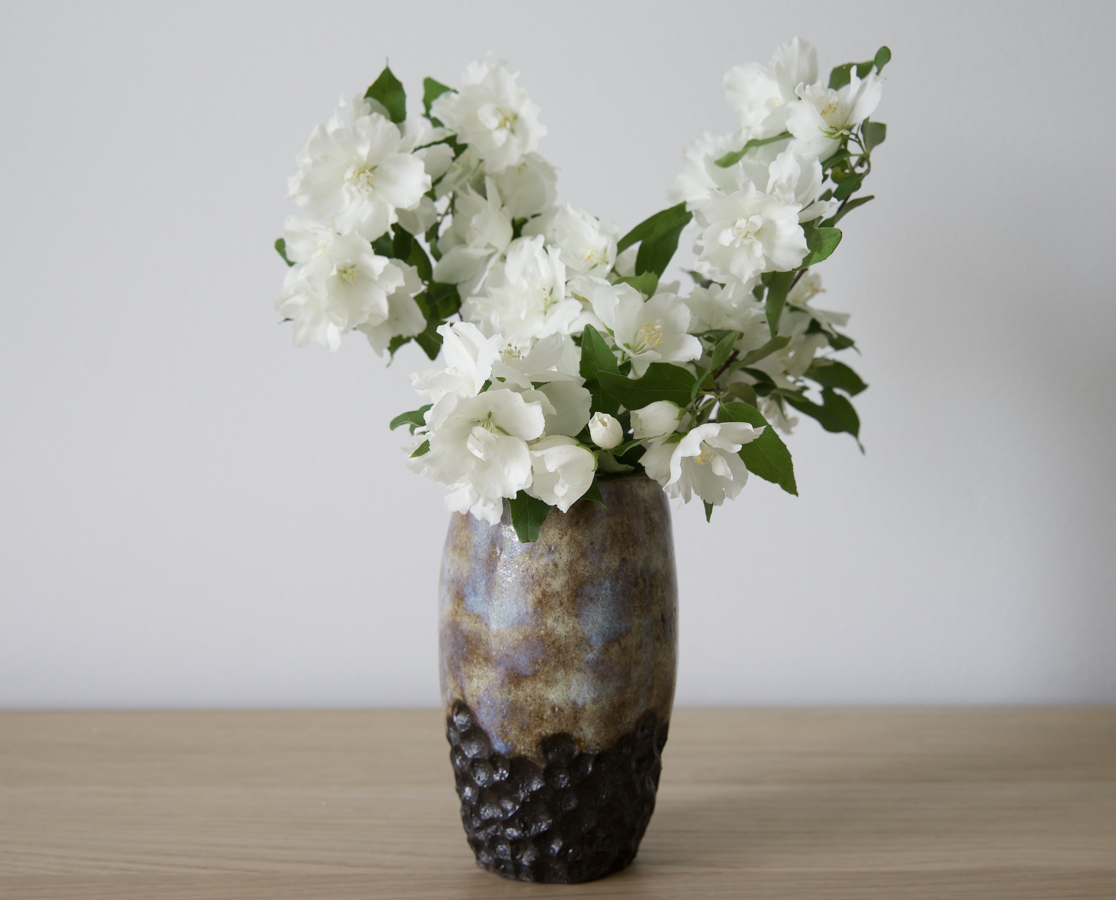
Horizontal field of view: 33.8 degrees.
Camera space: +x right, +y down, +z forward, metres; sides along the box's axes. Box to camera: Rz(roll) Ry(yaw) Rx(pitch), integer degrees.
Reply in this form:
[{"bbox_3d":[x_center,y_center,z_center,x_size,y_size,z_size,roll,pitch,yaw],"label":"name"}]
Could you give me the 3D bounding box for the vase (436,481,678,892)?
[{"bbox_3d":[0.000,0.101,0.865,0.112,0.190,0.112,0,6,0],"label":"vase"}]

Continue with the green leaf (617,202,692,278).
[{"bbox_3d":[0.043,-0.093,0.810,0.033,0.033,0.017,1,-11,6],"label":"green leaf"}]

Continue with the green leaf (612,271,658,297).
[{"bbox_3d":[0.031,-0.066,0.738,0.020,0.013,0.012,-1,5,-11],"label":"green leaf"}]

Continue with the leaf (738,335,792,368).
[{"bbox_3d":[0.086,-0.041,0.765,0.024,0.008,0.010,-25,15,11],"label":"leaf"}]

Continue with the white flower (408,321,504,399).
[{"bbox_3d":[-0.042,-0.036,0.770,0.042,0.039,0.032,4,-18,33],"label":"white flower"}]

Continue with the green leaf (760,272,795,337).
[{"bbox_3d":[0.089,-0.061,0.745,0.013,0.029,0.010,5,4,-21],"label":"green leaf"}]

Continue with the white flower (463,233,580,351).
[{"bbox_3d":[-0.015,-0.062,0.735,0.045,0.044,0.031,-1,3,-15],"label":"white flower"}]

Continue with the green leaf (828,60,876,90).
[{"bbox_3d":[0.120,-0.153,0.752,0.021,0.012,0.010,-18,6,0],"label":"green leaf"}]

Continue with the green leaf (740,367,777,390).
[{"bbox_3d":[0.097,-0.035,0.890,0.020,0.005,0.013,26,45,12],"label":"green leaf"}]

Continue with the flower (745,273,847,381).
[{"bbox_3d":[0.117,-0.061,0.910,0.044,0.048,0.034,-5,-18,-40],"label":"flower"}]

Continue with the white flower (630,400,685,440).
[{"bbox_3d":[0.038,-0.011,0.705,0.019,0.015,0.015,-2,5,-21],"label":"white flower"}]

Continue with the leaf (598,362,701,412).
[{"bbox_3d":[0.037,-0.026,0.765,0.041,0.021,0.017,0,-24,0],"label":"leaf"}]

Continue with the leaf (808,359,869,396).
[{"bbox_3d":[0.120,-0.031,0.790,0.025,0.012,0.015,10,25,-7],"label":"leaf"}]

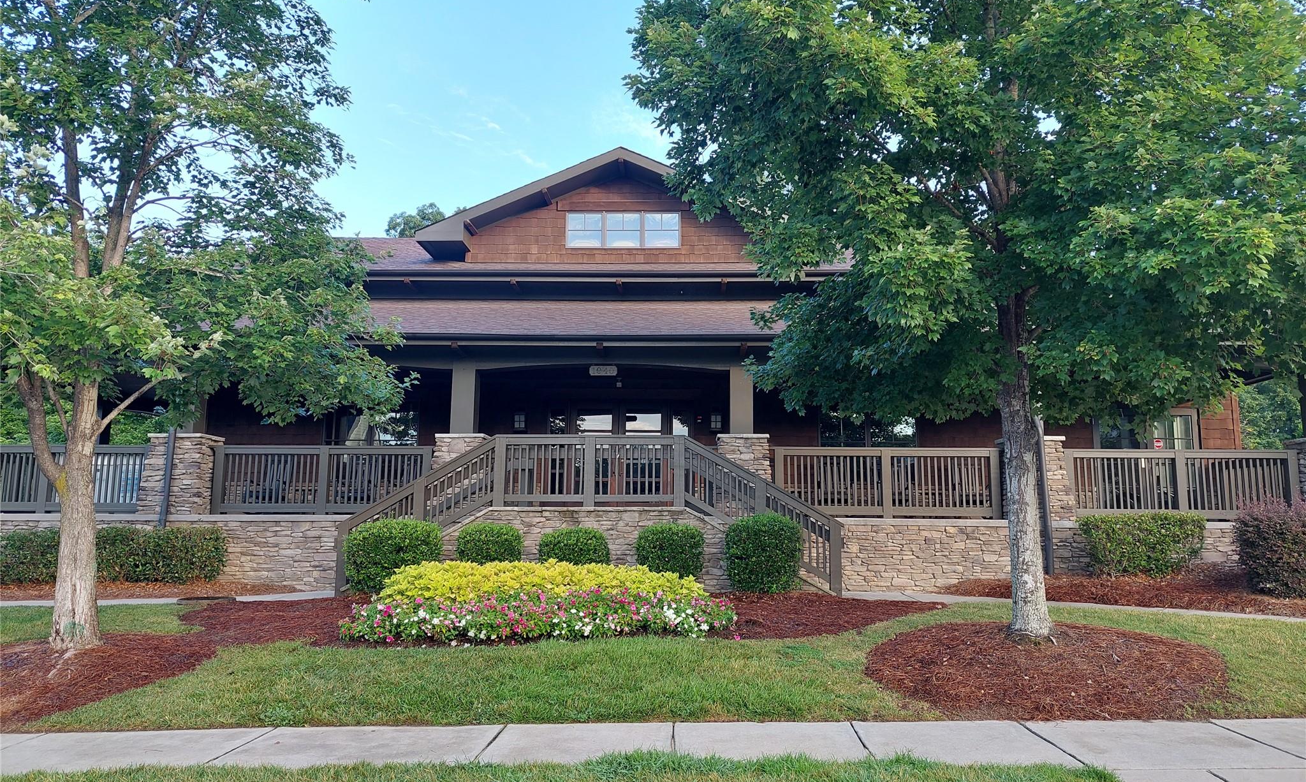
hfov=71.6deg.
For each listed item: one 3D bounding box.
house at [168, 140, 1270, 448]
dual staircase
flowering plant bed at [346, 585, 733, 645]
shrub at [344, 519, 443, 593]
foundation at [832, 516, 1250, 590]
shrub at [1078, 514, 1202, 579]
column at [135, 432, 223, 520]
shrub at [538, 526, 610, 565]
[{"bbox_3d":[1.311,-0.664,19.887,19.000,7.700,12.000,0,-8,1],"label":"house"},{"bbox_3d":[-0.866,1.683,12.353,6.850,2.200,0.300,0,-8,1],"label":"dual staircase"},{"bbox_3d":[-1.169,2.336,9.584,4.000,0.450,1.200,0,-8,1],"label":"flowering plant bed"},{"bbox_3d":[-3.313,2.096,11.577,1.230,0.960,1.150,0,-8,1],"label":"shrub"},{"bbox_3d":[6.044,2.595,14.223,6.200,1.140,0.500,0,-8,1],"label":"foundation"},{"bbox_3d":[7.005,2.198,13.051,1.800,0.930,1.150,0,-8,1],"label":"shrub"},{"bbox_3d":[-7.669,1.401,14.989,1.000,1.280,0.950,0,-8,1],"label":"column"},{"bbox_3d":[-1.032,2.161,11.629,0.900,0.820,0.900,0,-8,1],"label":"shrub"}]

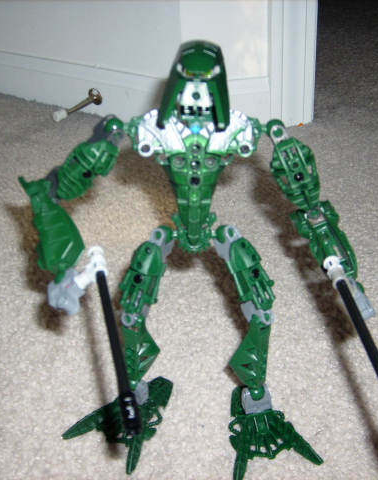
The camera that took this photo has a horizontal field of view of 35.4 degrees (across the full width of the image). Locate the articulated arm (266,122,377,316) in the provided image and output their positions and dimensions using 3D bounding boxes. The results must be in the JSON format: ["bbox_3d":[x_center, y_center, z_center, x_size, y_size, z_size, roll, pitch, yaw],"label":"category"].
[{"bbox_3d":[0.073,-0.011,0.329,0.028,0.119,0.047,-27,-4,12],"label":"articulated arm"}]

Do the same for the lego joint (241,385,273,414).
[{"bbox_3d":[0.043,0.101,0.374,0.017,0.017,0.014,-6,27,-10],"label":"lego joint"}]

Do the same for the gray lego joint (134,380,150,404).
[{"bbox_3d":[-0.035,0.097,0.380,0.017,0.017,0.014,14,30,26],"label":"gray lego joint"}]

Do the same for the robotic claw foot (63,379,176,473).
[{"bbox_3d":[-0.040,0.107,0.372,0.050,0.025,0.065,14,30,26],"label":"robotic claw foot"}]

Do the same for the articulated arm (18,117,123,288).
[{"bbox_3d":[-0.074,-0.026,0.332,0.058,0.100,0.036,20,3,5],"label":"articulated arm"}]

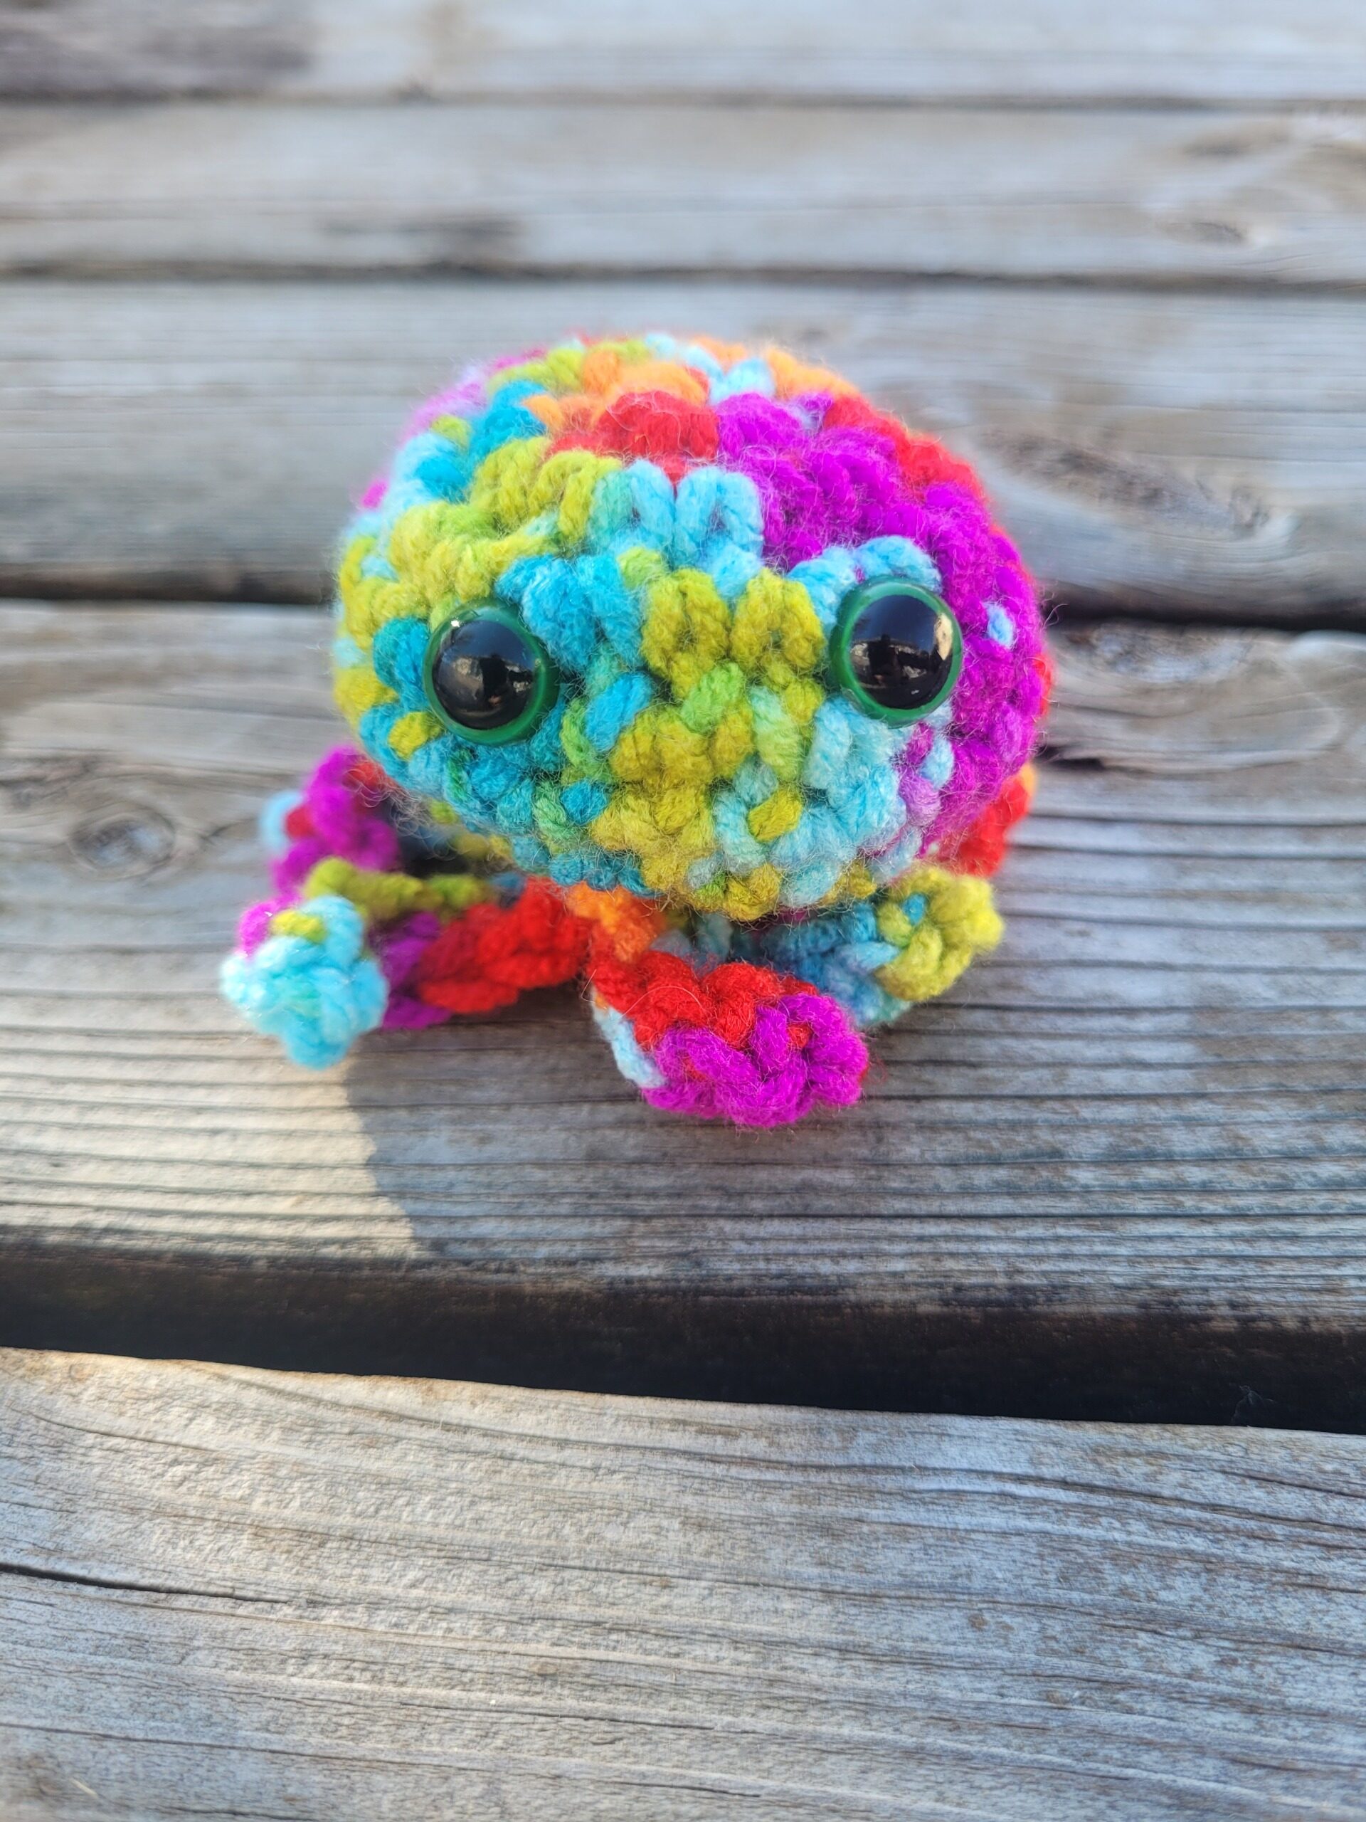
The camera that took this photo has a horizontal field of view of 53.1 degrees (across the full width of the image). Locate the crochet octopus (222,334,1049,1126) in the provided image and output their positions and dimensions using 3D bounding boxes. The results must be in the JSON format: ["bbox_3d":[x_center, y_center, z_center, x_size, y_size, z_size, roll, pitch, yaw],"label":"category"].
[{"bbox_3d":[-0.005,-0.030,0.169,0.105,0.074,0.083,0,46,1],"label":"crochet octopus"}]

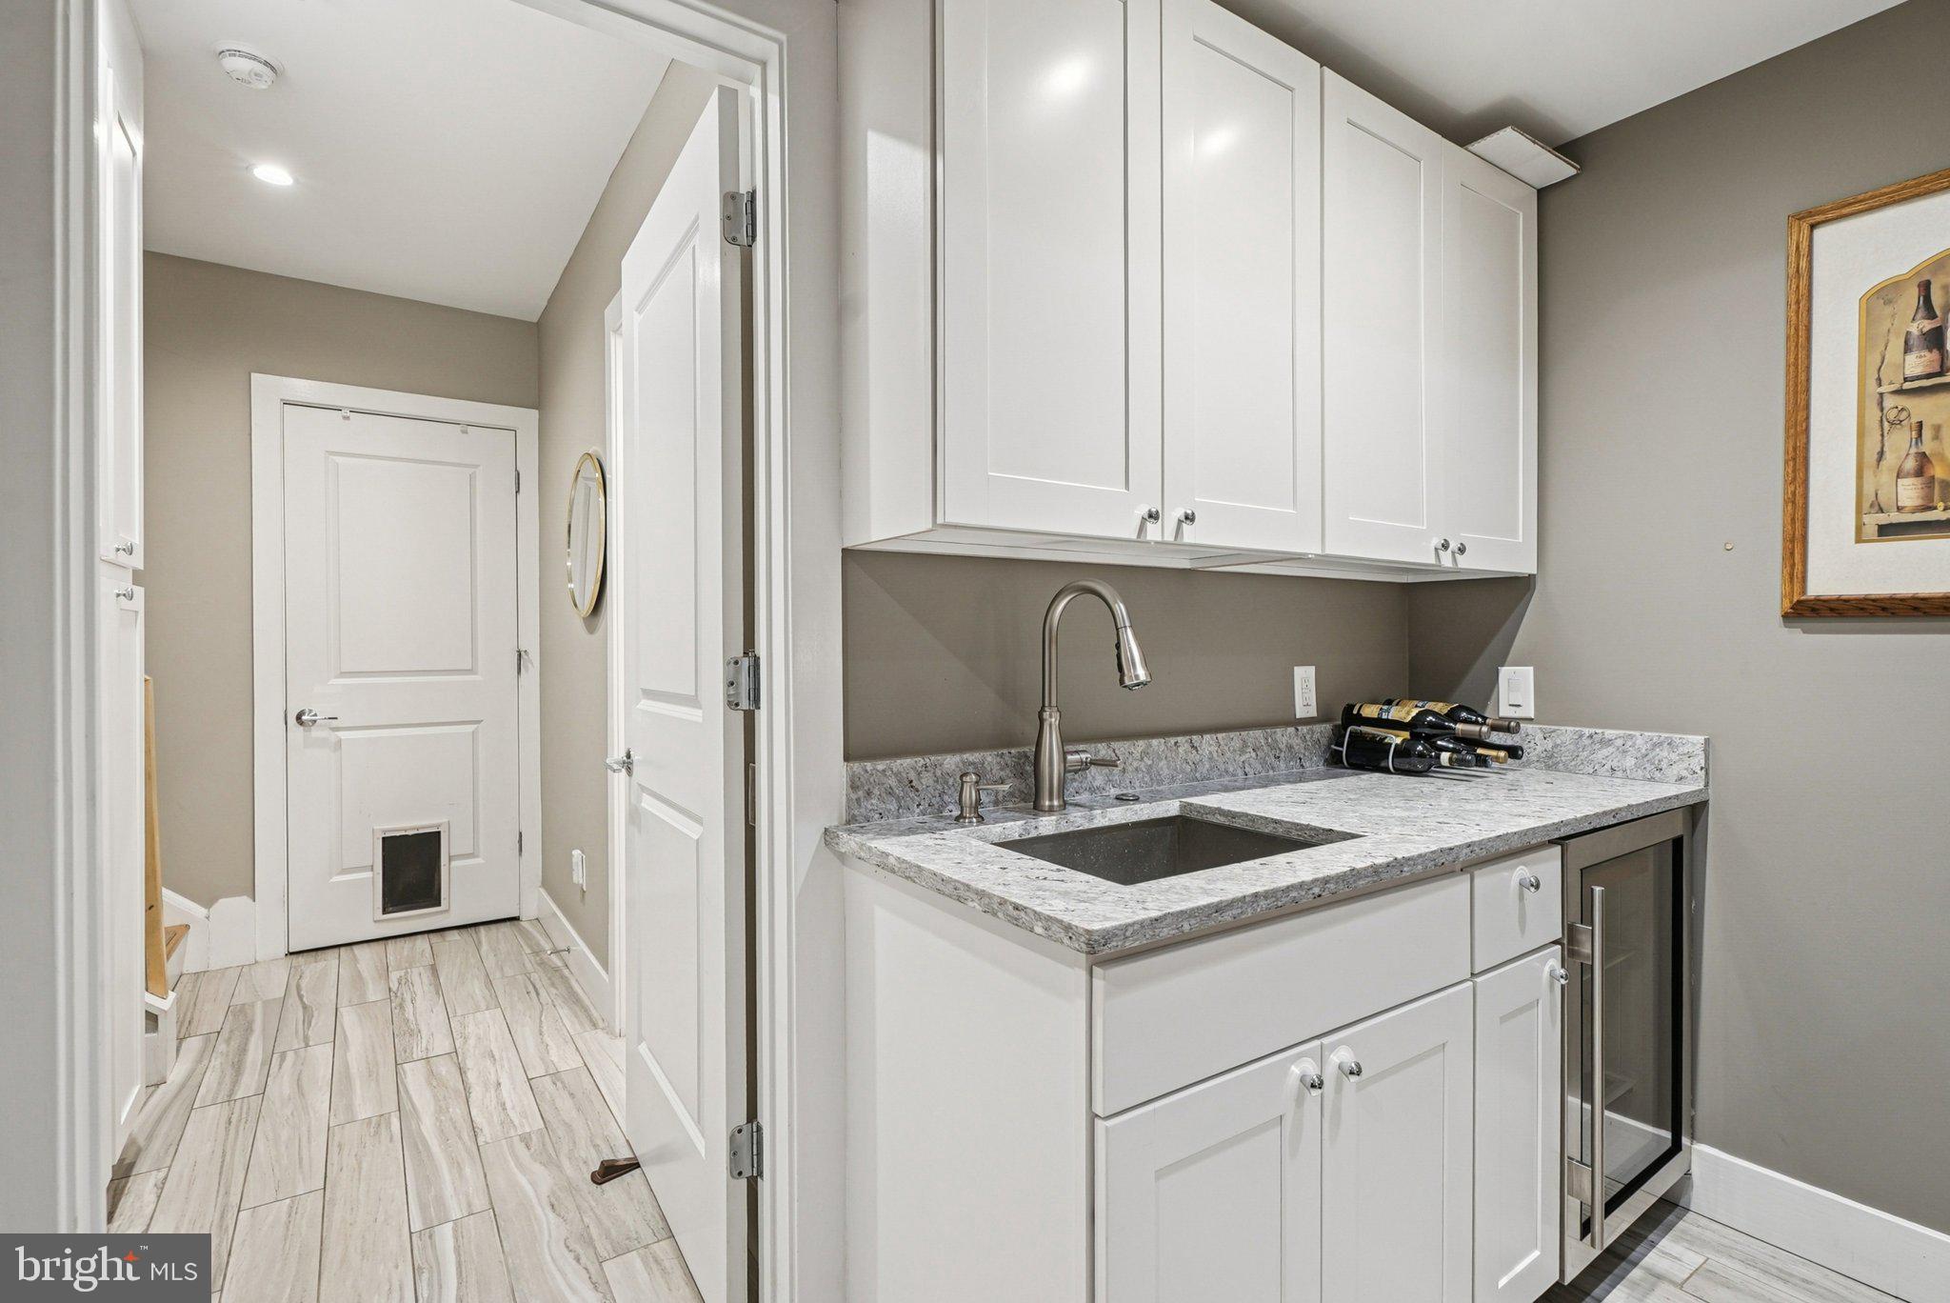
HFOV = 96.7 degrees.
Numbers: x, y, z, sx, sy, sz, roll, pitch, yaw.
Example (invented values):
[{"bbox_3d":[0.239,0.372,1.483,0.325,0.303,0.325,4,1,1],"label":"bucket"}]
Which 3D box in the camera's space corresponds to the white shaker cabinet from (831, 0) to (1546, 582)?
[{"bbox_3d":[0.559,-0.634,1.750,1.650,0.917,0.324,0,0,-33],"label":"white shaker cabinet"}]

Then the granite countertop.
[{"bbox_3d":[0.656,0.298,1.619,1.712,0.031,0.638,0,0,-33],"label":"granite countertop"}]

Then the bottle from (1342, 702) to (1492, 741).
[{"bbox_3d":[0.993,0.166,1.959,0.076,0.076,0.312,0,0,-33],"label":"bottle"}]

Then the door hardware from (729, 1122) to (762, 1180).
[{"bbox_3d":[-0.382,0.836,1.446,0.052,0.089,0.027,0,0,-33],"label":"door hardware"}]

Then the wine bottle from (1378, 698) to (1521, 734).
[{"bbox_3d":[1.135,0.162,2.070,0.076,0.076,0.312,0,0,-33],"label":"wine bottle"}]

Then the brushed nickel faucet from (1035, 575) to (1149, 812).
[{"bbox_3d":[0.222,0.080,1.518,0.130,0.413,0.285,0,0,-33],"label":"brushed nickel faucet"}]

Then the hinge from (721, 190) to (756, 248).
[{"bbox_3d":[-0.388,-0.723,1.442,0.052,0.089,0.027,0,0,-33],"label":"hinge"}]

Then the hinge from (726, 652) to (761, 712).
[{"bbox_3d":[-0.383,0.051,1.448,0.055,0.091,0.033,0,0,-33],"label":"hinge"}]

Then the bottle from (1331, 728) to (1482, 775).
[{"bbox_3d":[1.009,0.235,2.042,0.295,0.080,0.080,0,0,35],"label":"bottle"}]

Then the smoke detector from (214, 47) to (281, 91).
[{"bbox_3d":[-1.780,-1.438,2.129,0.135,0.045,0.135,0,0,-33],"label":"smoke detector"}]

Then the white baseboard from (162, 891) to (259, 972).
[{"bbox_3d":[-2.870,1.043,3.263,0.275,0.290,0.020,0,0,-33],"label":"white baseboard"}]

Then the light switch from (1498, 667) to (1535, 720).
[{"bbox_3d":[1.313,0.102,2.108,0.010,0.125,0.079,0,0,-33],"label":"light switch"}]

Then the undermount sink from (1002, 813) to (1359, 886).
[{"bbox_3d":[0.287,0.413,1.362,0.510,0.210,0.400,0,0,-33],"label":"undermount sink"}]

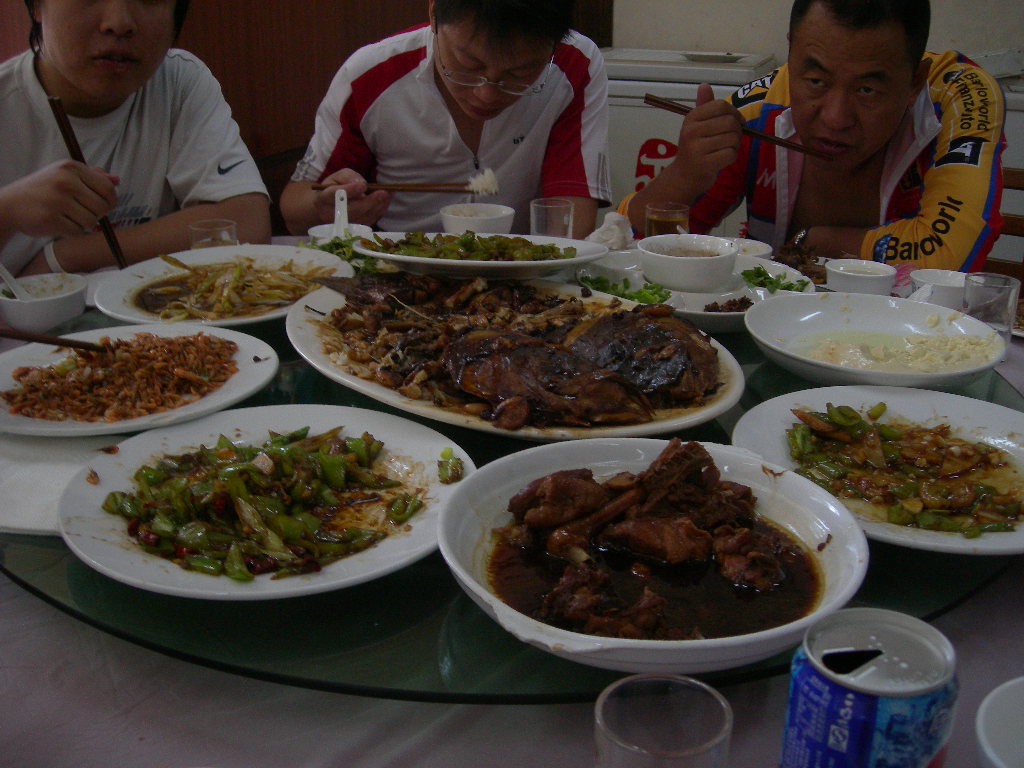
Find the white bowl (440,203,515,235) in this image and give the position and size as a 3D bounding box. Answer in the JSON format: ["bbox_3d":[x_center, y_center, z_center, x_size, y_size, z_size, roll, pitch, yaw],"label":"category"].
[{"bbox_3d":[-0.044,-0.204,1.484,0.100,0.051,0.100,0,22,0],"label":"white bowl"}]

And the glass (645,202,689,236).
[{"bbox_3d":[0.195,-0.183,1.421,0.054,0.082,0.054,1,22,0],"label":"glass"}]

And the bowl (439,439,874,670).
[{"bbox_3d":[0.077,0.104,0.645,0.238,0.054,0.238,0,22,0],"label":"bowl"}]

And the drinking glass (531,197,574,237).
[{"bbox_3d":[0.050,-0.188,1.408,0.053,0.080,0.053,0,22,0],"label":"drinking glass"}]

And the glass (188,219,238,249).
[{"bbox_3d":[-0.360,-0.154,1.369,0.054,0.082,0.054,1,22,0],"label":"glass"}]

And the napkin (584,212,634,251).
[{"bbox_3d":[0.123,-0.186,1.420,0.063,0.057,0.058,1,22,0],"label":"napkin"}]

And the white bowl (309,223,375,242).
[{"bbox_3d":[-0.217,-0.171,1.425,0.081,0.045,0.081,1,22,0],"label":"white bowl"}]

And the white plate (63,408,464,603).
[{"bbox_3d":[-0.149,0.081,0.717,0.255,0.034,0.255,1,22,0],"label":"white plate"}]

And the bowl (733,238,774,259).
[{"bbox_3d":[0.259,-0.142,1.344,0.097,0.042,0.097,0,22,0],"label":"bowl"}]

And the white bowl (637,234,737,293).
[{"bbox_3d":[0.187,-0.127,1.199,0.104,0.042,0.104,0,22,0],"label":"white bowl"}]

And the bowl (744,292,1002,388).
[{"bbox_3d":[0.313,-0.028,0.989,0.216,0.043,0.216,1,22,0],"label":"bowl"}]

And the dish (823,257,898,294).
[{"bbox_3d":[0.407,-0.115,1.321,0.078,0.045,0.078,1,22,0],"label":"dish"}]

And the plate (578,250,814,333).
[{"bbox_3d":[0.188,-0.092,1.154,0.236,0.036,0.236,1,22,0],"label":"plate"}]

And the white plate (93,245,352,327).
[{"bbox_3d":[-0.288,-0.090,1.151,0.260,0.032,0.260,0,22,0],"label":"white plate"}]

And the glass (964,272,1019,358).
[{"bbox_3d":[0.494,-0.069,1.172,0.054,0.082,0.054,1,22,0],"label":"glass"}]

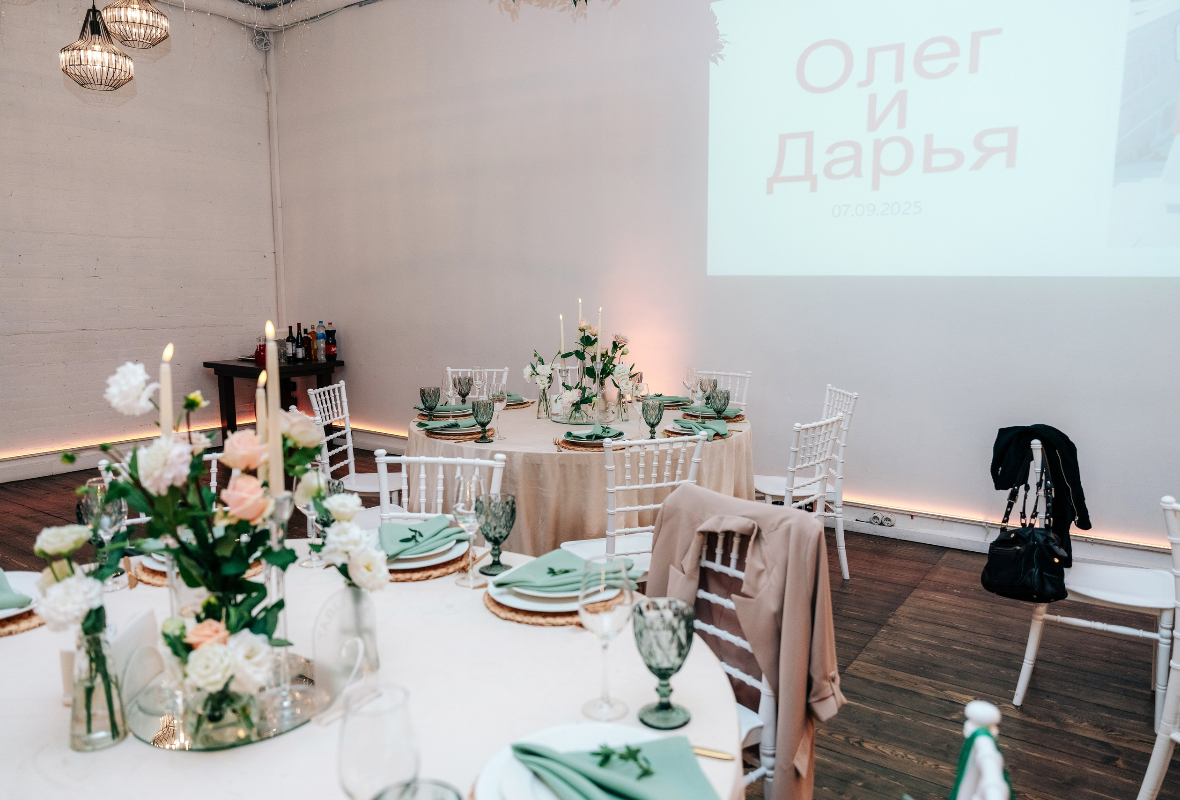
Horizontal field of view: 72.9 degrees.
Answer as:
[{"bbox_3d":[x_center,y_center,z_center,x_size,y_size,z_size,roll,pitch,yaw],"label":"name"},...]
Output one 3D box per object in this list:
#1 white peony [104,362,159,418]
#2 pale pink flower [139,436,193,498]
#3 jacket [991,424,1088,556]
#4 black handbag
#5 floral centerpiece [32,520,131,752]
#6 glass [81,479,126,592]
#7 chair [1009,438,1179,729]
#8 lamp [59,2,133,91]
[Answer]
[{"bbox_3d":[-0.738,-0.017,1.285,0.082,0.087,0.082,-5,9,-30],"label":"white peony"},{"bbox_3d":[-0.604,0.094,1.137,0.080,0.080,0.070,-4,9,-28],"label":"pale pink flower"},{"bbox_3d":[1.540,0.322,2.730,0.310,0.470,0.410,4,9,28],"label":"jacket"},{"bbox_3d":[1.378,0.408,2.542,0.250,0.450,0.140,5,9,30],"label":"black handbag"},{"bbox_3d":[-0.733,0.339,1.164,0.118,0.310,0.110,-5,10,-33],"label":"floral centerpiece"},{"bbox_3d":[-1.062,0.295,1.759,0.078,0.228,0.078,-5,9,-32],"label":"glass"},{"bbox_3d":[1.722,0.580,2.723,0.440,0.920,0.400,5,9,30],"label":"chair"},{"bbox_3d":[-2.218,-1.588,3.602,0.290,0.350,0.290,1,8,0],"label":"lamp"}]

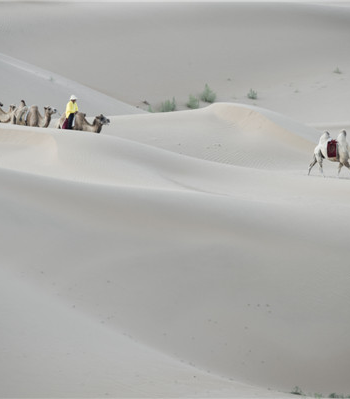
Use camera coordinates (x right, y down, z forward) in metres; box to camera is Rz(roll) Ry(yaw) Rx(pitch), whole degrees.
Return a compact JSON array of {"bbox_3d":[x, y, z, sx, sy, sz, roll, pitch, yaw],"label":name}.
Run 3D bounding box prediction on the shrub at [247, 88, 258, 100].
[{"bbox_3d":[4.162,-5.641,357.000,0.552,0.616,0.524,0,4,0],"label":"shrub"}]

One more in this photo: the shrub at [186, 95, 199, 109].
[{"bbox_3d":[0.943,-5.116,349.000,0.681,0.770,0.647,0,4,0],"label":"shrub"}]

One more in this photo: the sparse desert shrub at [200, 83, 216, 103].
[{"bbox_3d":[1.762,-5.583,352.000,0.830,0.988,0.788,0,4,0],"label":"sparse desert shrub"}]

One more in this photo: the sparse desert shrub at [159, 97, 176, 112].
[{"bbox_3d":[-0.350,-4.900,345.000,0.803,0.839,0.763,0,4,0],"label":"sparse desert shrub"}]

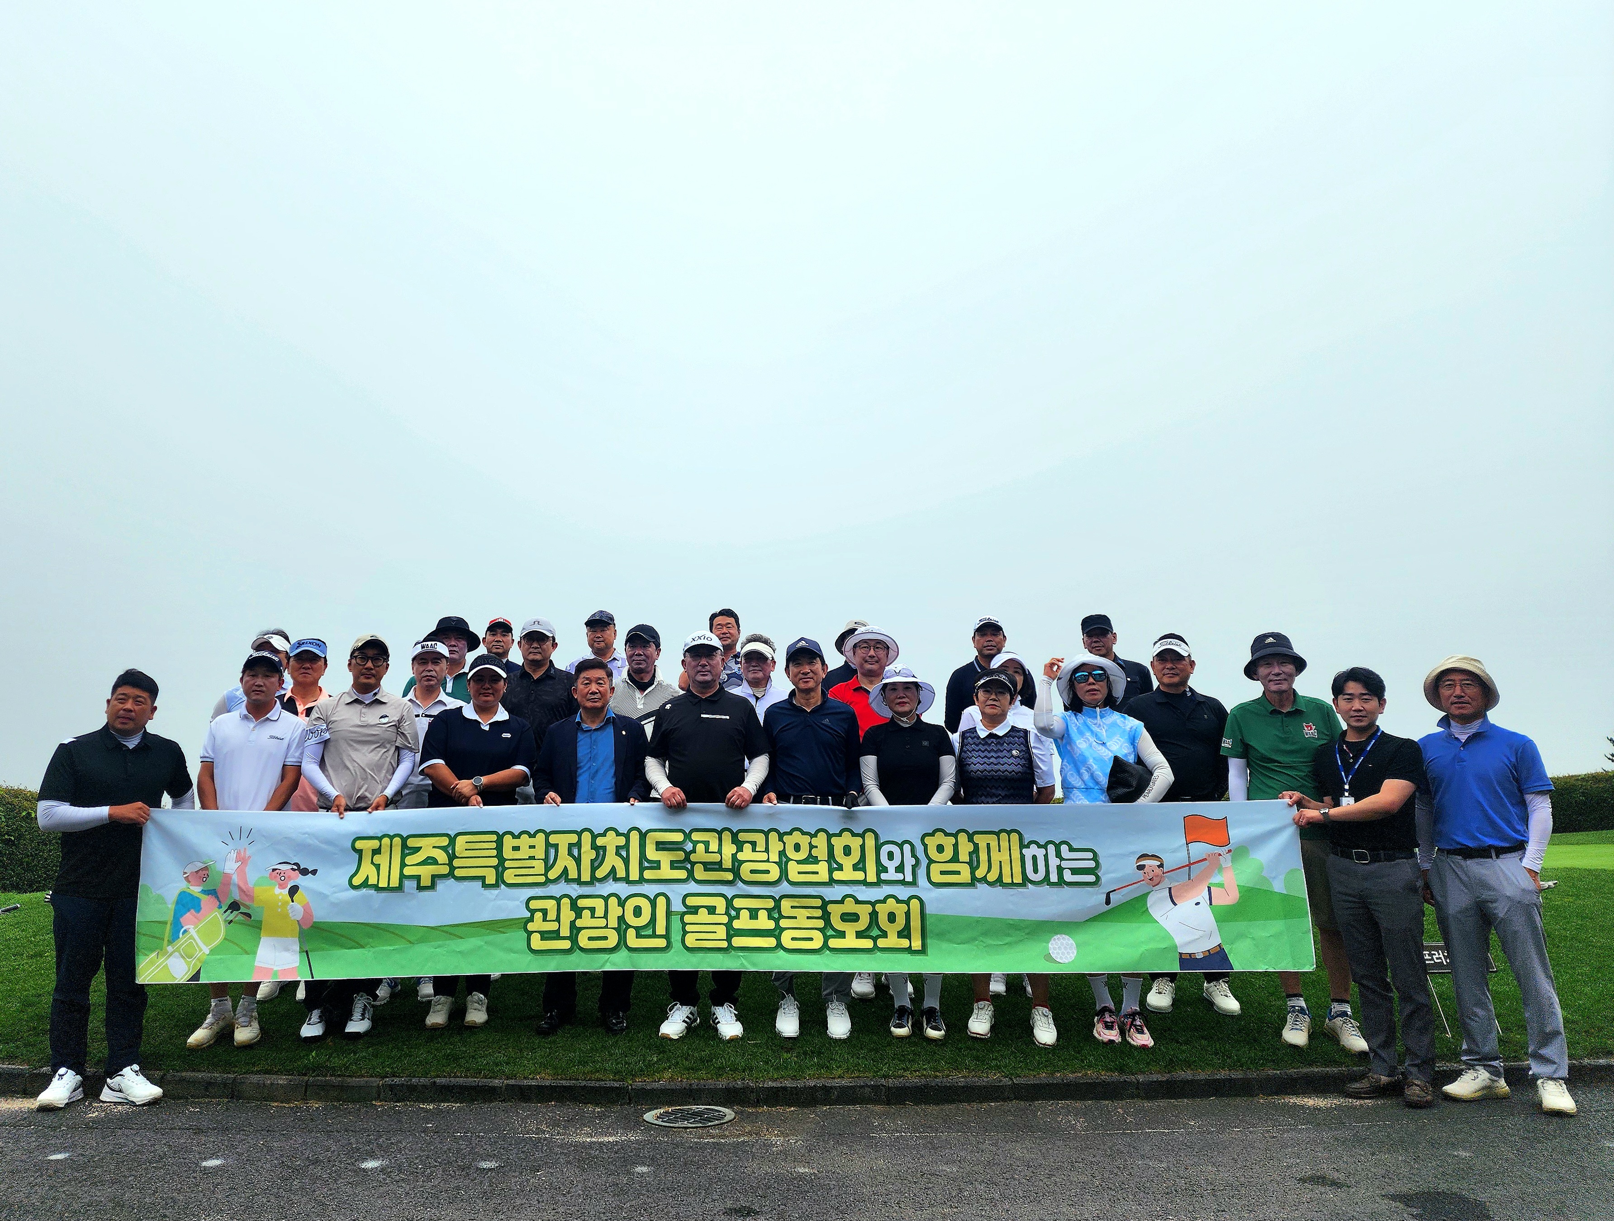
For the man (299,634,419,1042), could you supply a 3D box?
[{"bbox_3d":[-2.004,0.978,4.808,0.500,1.760,0.380,2,-10,-16],"label":"man"}]

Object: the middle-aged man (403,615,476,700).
[{"bbox_3d":[-2.059,0.927,6.096,0.580,1.818,0.340,0,-11,-5],"label":"middle-aged man"}]

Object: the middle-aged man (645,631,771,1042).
[{"bbox_3d":[-0.458,0.966,4.792,0.560,1.760,0.420,0,-9,-1],"label":"middle-aged man"}]

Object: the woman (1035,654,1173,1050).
[{"bbox_3d":[1.322,1.030,4.866,0.590,1.677,0.360,-1,-11,3],"label":"woman"}]

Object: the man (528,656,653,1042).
[{"bbox_3d":[-1.030,1.068,5.126,0.560,1.707,0.330,1,-11,-6],"label":"man"}]

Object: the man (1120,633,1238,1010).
[{"bbox_3d":[1.817,0.982,5.191,0.550,1.768,0.340,-2,-11,9],"label":"man"}]

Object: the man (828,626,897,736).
[{"bbox_3d":[0.316,0.962,5.390,0.560,1.798,0.340,-1,-11,3],"label":"man"}]

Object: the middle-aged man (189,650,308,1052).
[{"bbox_3d":[-2.518,1.045,4.854,0.480,1.740,0.360,3,-10,-18],"label":"middle-aged man"}]

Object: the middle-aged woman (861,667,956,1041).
[{"bbox_3d":[0.465,1.062,4.862,0.430,1.620,0.360,-1,-10,5],"label":"middle-aged woman"}]

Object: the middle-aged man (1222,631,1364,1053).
[{"bbox_3d":[2.197,0.995,4.944,0.570,1.818,0.360,-2,-11,9],"label":"middle-aged man"}]

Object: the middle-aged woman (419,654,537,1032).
[{"bbox_3d":[-1.509,1.026,4.924,0.500,1.660,0.380,2,-10,-12],"label":"middle-aged woman"}]

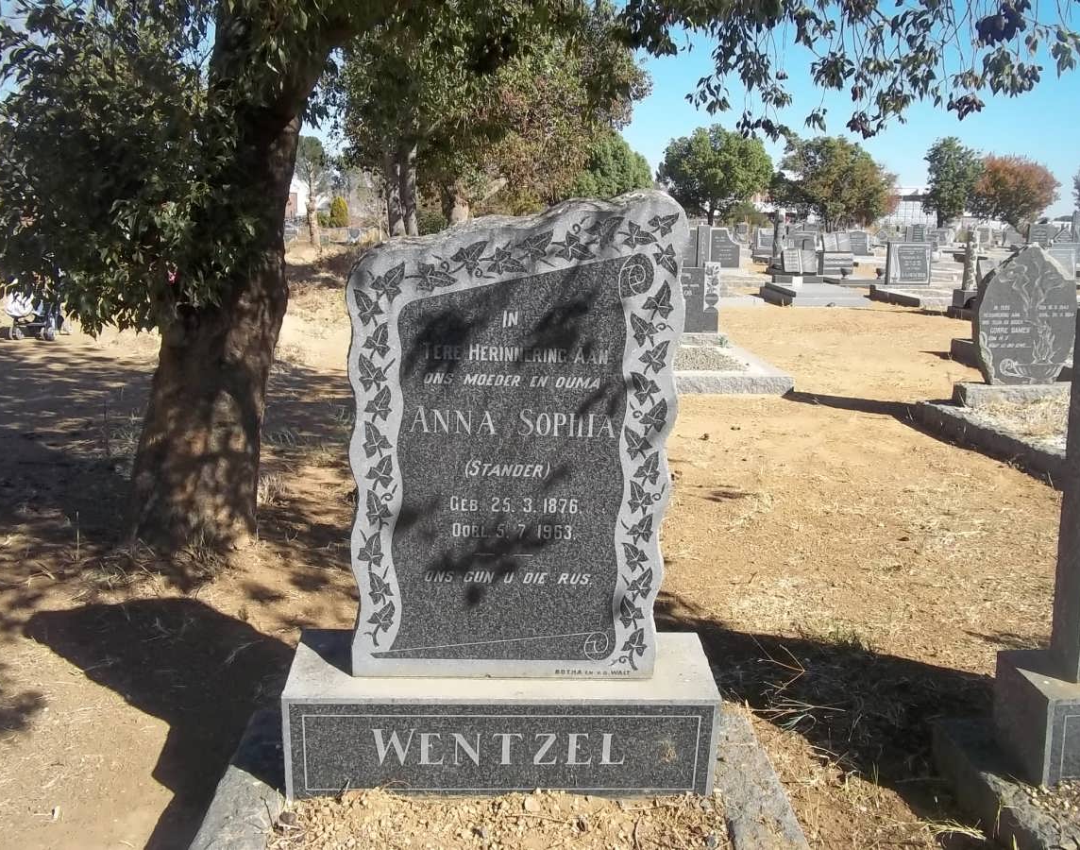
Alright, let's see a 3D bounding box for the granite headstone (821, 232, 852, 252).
[{"bbox_3d":[8.401,-5.206,29.673,0.800,0.580,0.240,1,11,3],"label":"granite headstone"}]

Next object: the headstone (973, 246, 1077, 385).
[{"bbox_3d":[3.210,-0.735,6.921,0.630,0.930,0.130,-1,11,-6],"label":"headstone"}]

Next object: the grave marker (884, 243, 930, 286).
[{"bbox_3d":[6.627,-2.904,18.826,0.790,0.770,0.140,1,11,5],"label":"grave marker"}]

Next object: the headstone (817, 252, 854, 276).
[{"bbox_3d":[6.445,-3.531,22.793,0.680,0.550,0.280,1,11,3],"label":"headstone"}]

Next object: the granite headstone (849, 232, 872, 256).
[{"bbox_3d":[10.960,-6.249,35.932,0.740,0.850,0.240,1,11,3],"label":"granite headstone"}]

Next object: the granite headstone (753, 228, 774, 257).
[{"bbox_3d":[7.481,-6.053,34.733,0.800,0.970,0.280,1,11,3],"label":"granite headstone"}]

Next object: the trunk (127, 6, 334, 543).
[{"bbox_3d":[-1.238,-0.577,4.327,0.760,2.122,0.580,0,11,0],"label":"trunk"}]

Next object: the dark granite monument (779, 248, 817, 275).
[{"bbox_3d":[4.560,-2.875,18.449,0.630,0.480,0.210,1,11,5],"label":"dark granite monument"}]

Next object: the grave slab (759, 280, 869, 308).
[{"bbox_3d":[4.517,-2.183,17.364,1.220,0.240,2.400,1,11,5],"label":"grave slab"}]

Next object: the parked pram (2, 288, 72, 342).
[{"bbox_3d":[-6.404,-1.590,13.344,0.850,0.980,0.550,-8,14,-37],"label":"parked pram"}]

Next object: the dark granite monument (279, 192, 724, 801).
[{"bbox_3d":[-0.065,0.154,2.208,0.930,1.296,0.275,1,20,-4],"label":"dark granite monument"}]

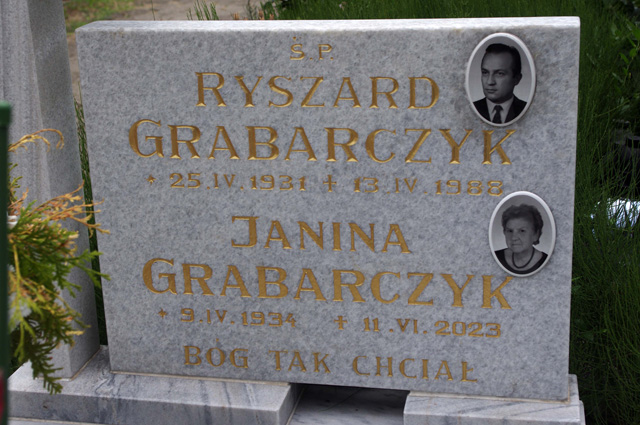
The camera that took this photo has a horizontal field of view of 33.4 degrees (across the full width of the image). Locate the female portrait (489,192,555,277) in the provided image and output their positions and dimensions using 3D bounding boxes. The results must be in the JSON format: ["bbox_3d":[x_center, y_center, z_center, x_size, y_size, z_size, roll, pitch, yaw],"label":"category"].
[{"bbox_3d":[0.330,0.037,1.741,0.108,0.147,0.010,2,17,12],"label":"female portrait"}]

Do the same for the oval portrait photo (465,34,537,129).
[{"bbox_3d":[0.285,-0.209,1.678,0.109,0.148,0.010,2,17,12],"label":"oval portrait photo"}]

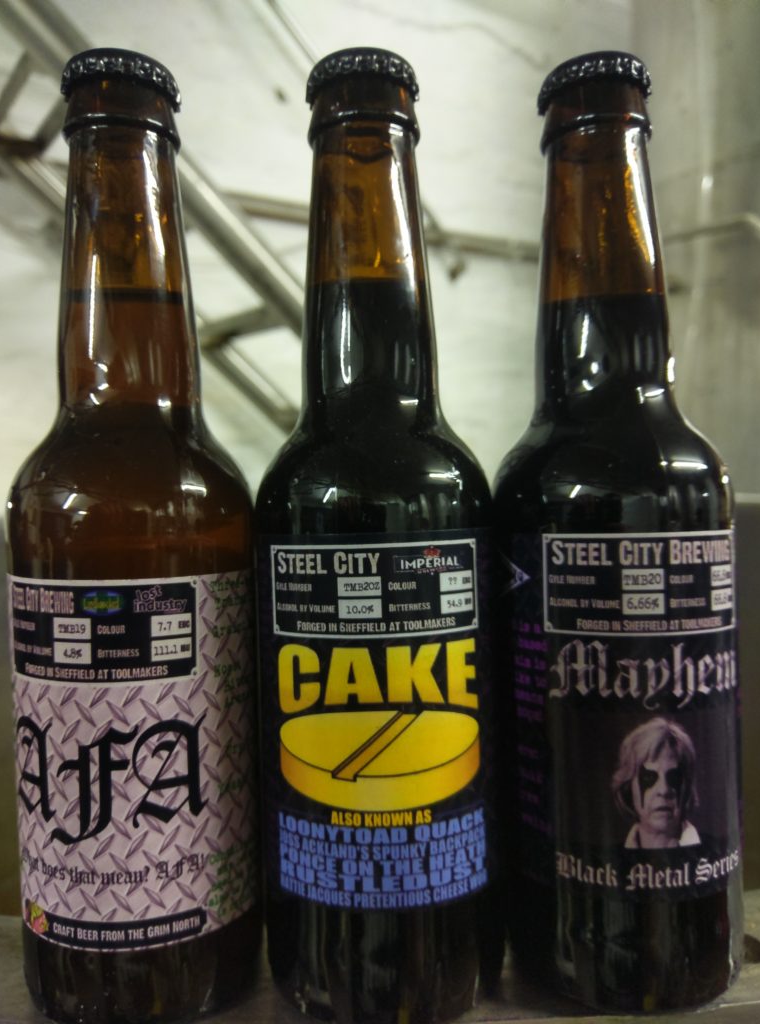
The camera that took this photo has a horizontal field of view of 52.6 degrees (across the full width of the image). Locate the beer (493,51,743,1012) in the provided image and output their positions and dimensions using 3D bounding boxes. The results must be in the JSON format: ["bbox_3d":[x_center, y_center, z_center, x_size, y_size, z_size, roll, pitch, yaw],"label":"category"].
[{"bbox_3d":[0.059,0.005,0.202,0.061,0.230,0.061,-2,3,-2],"label":"beer"}]

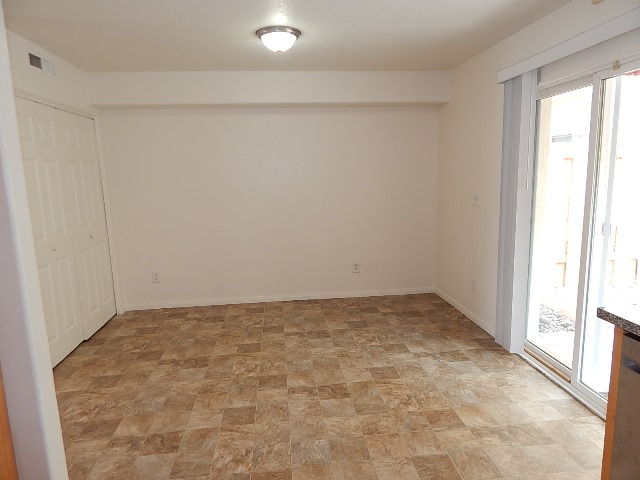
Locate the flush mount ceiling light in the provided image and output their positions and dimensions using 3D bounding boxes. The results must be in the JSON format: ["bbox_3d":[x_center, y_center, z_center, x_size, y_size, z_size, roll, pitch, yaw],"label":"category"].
[{"bbox_3d":[-0.293,-1.431,2.946,0.325,0.132,0.325,-2,9,-5],"label":"flush mount ceiling light"}]

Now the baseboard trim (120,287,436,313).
[{"bbox_3d":[-0.389,0.666,4.620,3.500,0.080,0.020,-2,9,-5],"label":"baseboard trim"}]

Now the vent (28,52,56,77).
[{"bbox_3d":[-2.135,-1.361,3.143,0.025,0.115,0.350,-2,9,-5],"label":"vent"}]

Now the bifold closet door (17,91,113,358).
[{"bbox_3d":[-2.158,-0.082,3.495,0.040,2.010,1.460,-2,9,-5],"label":"bifold closet door"}]

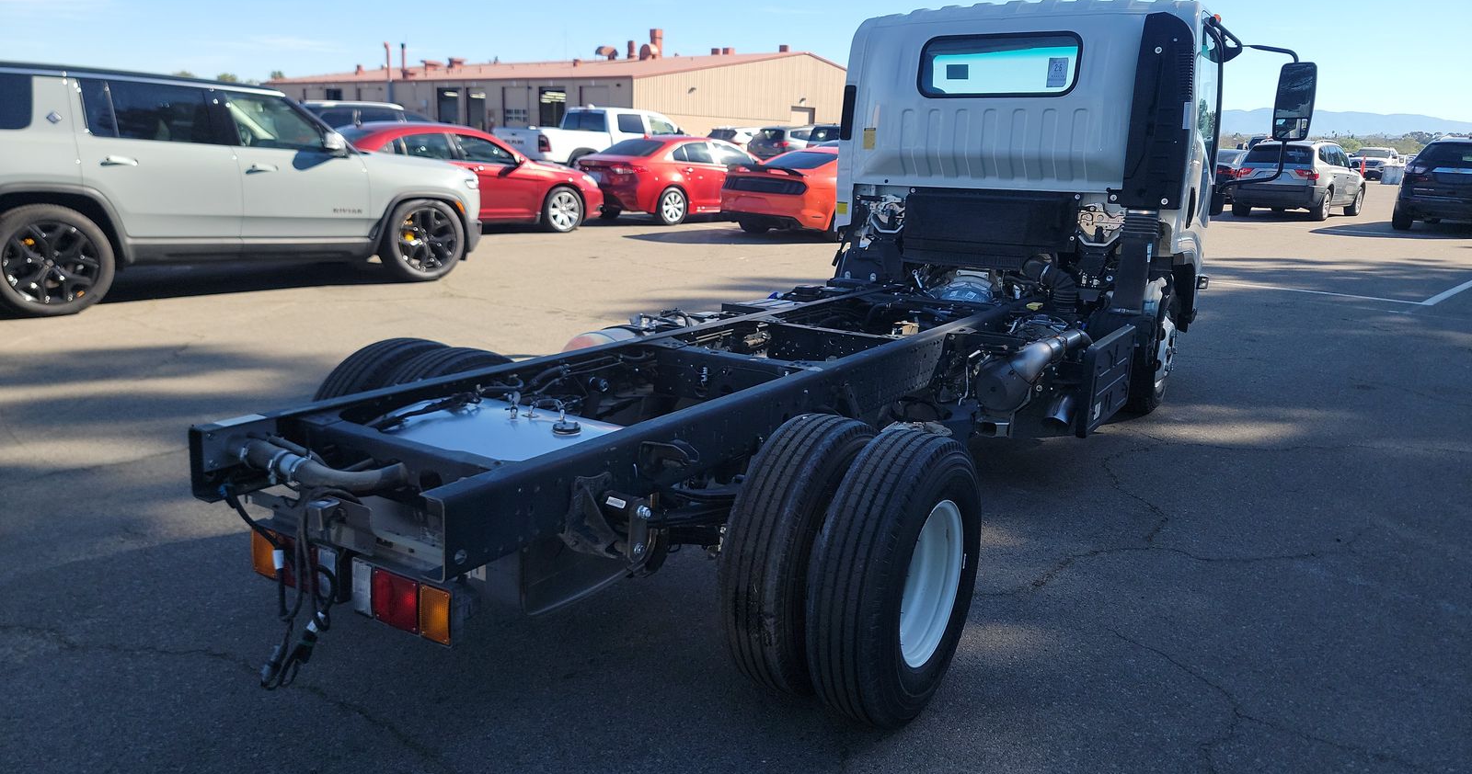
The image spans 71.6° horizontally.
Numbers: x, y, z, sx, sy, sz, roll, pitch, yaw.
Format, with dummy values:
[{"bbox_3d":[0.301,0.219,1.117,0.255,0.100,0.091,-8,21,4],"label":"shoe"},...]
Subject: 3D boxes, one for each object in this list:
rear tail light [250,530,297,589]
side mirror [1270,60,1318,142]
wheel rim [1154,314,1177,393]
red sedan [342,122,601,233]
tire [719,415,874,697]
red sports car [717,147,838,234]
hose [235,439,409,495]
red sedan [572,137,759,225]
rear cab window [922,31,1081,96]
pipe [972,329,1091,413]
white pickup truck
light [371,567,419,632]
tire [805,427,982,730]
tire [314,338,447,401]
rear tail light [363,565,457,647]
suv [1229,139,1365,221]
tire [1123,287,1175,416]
[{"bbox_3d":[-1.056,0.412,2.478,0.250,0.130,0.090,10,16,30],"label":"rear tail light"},{"bbox_3d":[3.308,-1.685,6.036,0.085,0.450,0.200,-7,16,-33],"label":"side mirror"},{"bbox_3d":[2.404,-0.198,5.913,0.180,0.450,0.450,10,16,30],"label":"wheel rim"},{"bbox_3d":[-4.090,-2.890,14.150,1.843,1.482,4.870,15,18,42],"label":"red sedan"},{"bbox_3d":[0.230,0.467,2.847,0.210,0.770,0.770,10,16,30],"label":"tire"},{"bbox_3d":[1.828,-3.292,17.217,1.920,1.380,4.790,13,17,39],"label":"red sports car"},{"bbox_3d":[-0.973,0.177,2.381,0.430,0.060,0.170,10,14,30],"label":"hose"},{"bbox_3d":[-0.805,-3.800,18.600,1.810,1.450,4.720,13,18,40],"label":"red sedan"},{"bbox_3d":[1.461,-1.787,5.663,0.910,0.315,0.040,10,14,30],"label":"rear cab window"},{"bbox_3d":[1.412,-0.124,4.779,0.250,0.260,1.200,10,16,30],"label":"pipe"},{"bbox_3d":[-2.944,-5.840,25.087,2.060,1.960,5.900,14,18,42],"label":"white pickup truck"},{"bbox_3d":[-0.733,0.467,2.271,0.152,0.120,0.060,10,14,30],"label":"light"},{"bbox_3d":[0.441,0.502,2.722,0.210,0.770,0.770,10,16,30],"label":"tire"},{"bbox_3d":[-1.181,0.220,3.672,0.220,0.775,0.775,10,16,30],"label":"tire"},{"bbox_3d":[-0.702,0.468,2.254,0.285,0.125,0.070,10,14,30],"label":"rear tail light"},{"bbox_3d":[12.750,-4.690,22.950,1.853,1.674,4.565,14,18,41],"label":"suv"},{"bbox_3d":[2.336,-0.209,5.953,0.210,0.770,0.770,10,16,30],"label":"tire"}]

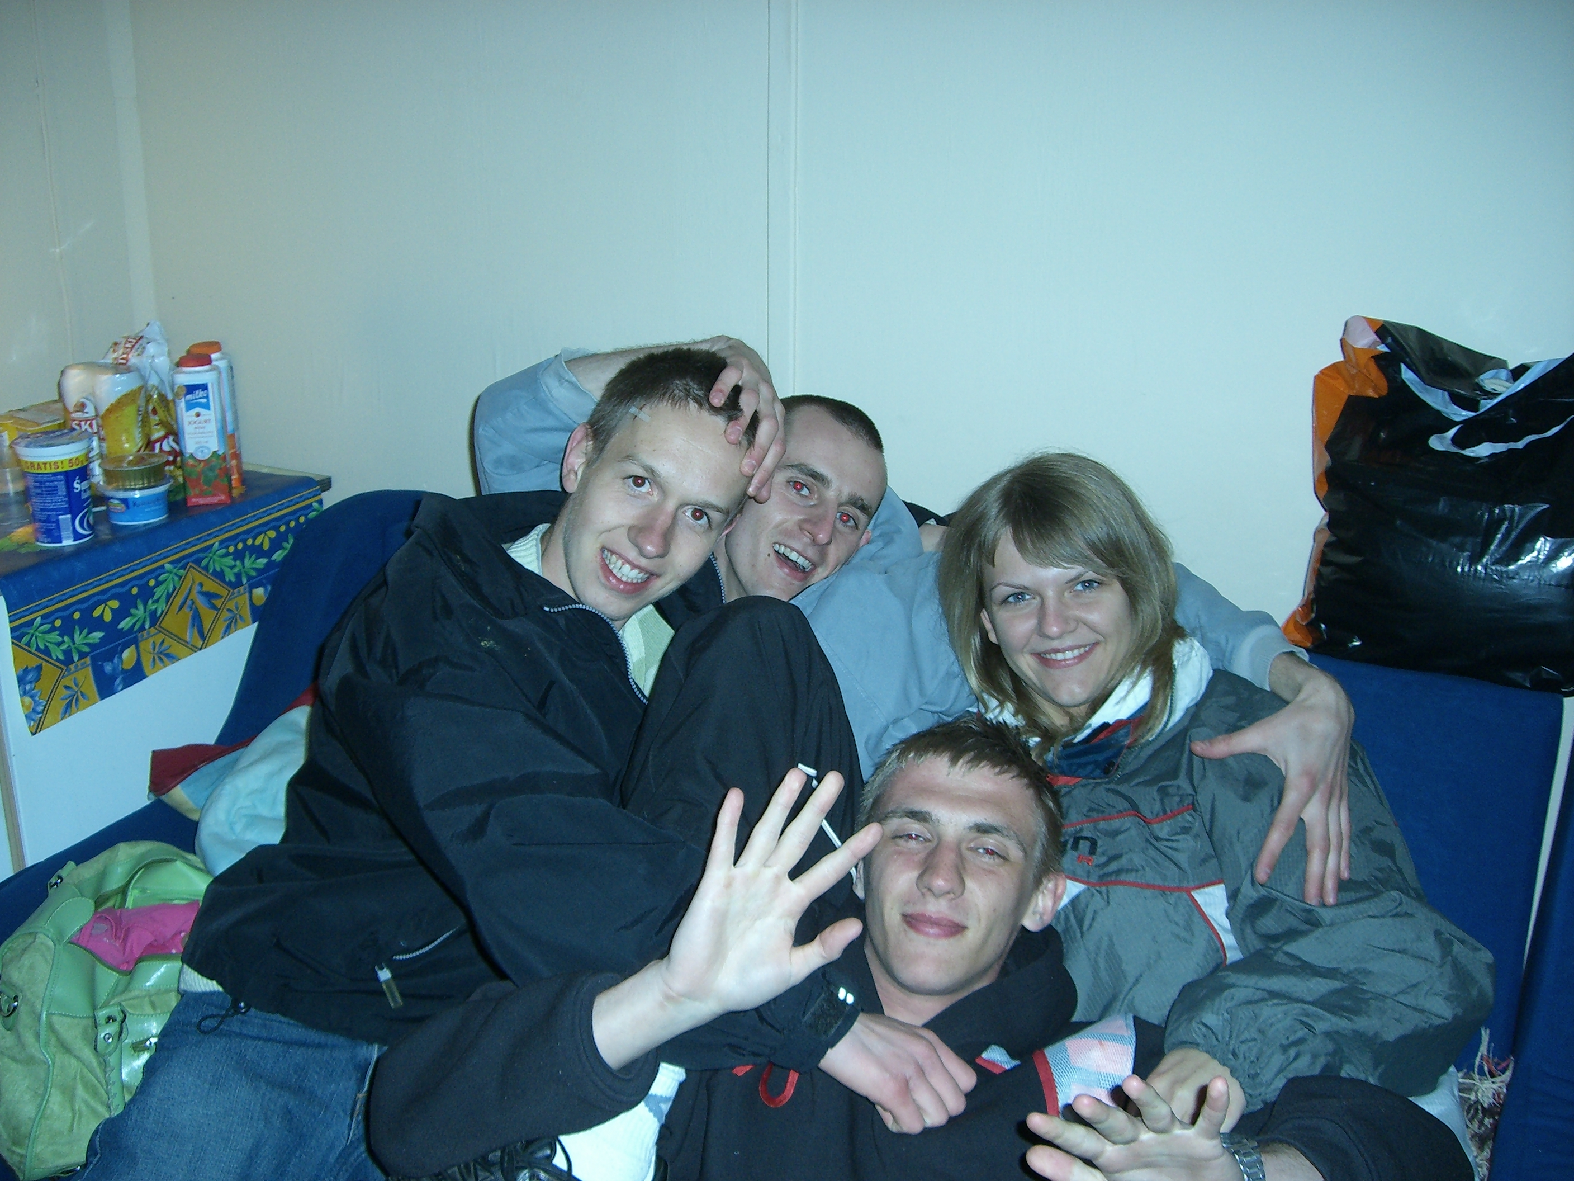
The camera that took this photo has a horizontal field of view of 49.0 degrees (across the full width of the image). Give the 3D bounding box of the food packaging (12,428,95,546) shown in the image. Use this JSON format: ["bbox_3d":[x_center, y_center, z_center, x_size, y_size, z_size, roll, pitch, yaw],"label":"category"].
[{"bbox_3d":[-0.842,-0.118,2.003,0.095,0.118,0.095,8,17,27],"label":"food packaging"}]

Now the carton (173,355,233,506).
[{"bbox_3d":[-0.748,-0.206,2.201,0.057,0.186,0.057,-7,17,-25],"label":"carton"}]

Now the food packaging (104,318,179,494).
[{"bbox_3d":[-0.849,-0.242,2.272,0.115,0.218,0.080,-6,16,-21],"label":"food packaging"}]

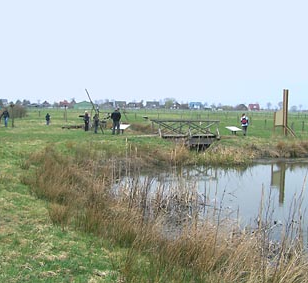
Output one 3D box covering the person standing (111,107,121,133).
[{"bbox_3d":[-2.496,-1.331,27.600,0.560,1.760,0.380,1,5,0],"label":"person standing"}]

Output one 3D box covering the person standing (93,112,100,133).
[{"bbox_3d":[-3.979,-1.211,28.700,0.440,1.370,0.360,3,5,21],"label":"person standing"}]

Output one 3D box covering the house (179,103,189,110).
[{"bbox_3d":[29.901,-33.373,400.000,8.500,5.600,8.000,1,5,0],"label":"house"}]

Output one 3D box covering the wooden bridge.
[{"bbox_3d":[2.070,-0.491,27.500,4.200,1.750,1.800,-1,5,-18],"label":"wooden bridge"}]

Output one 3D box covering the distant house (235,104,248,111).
[{"bbox_3d":[84.398,-32.602,400.000,11.300,6.300,9.500,1,5,0],"label":"distant house"}]

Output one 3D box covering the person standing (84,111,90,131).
[{"bbox_3d":[-4.998,-1.493,30.800,0.480,1.520,0.360,2,5,18],"label":"person standing"}]

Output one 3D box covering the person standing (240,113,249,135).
[{"bbox_3d":[6.299,-1.146,28.800,0.530,1.570,0.420,1,5,0],"label":"person standing"}]

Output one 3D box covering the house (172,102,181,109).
[{"bbox_3d":[21.220,-34.338,400.000,9.800,7.100,10.000,1,5,0],"label":"house"}]

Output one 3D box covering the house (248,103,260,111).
[{"bbox_3d":[96.648,-32.505,400.000,11.000,6.600,9.000,0,5,-6],"label":"house"}]

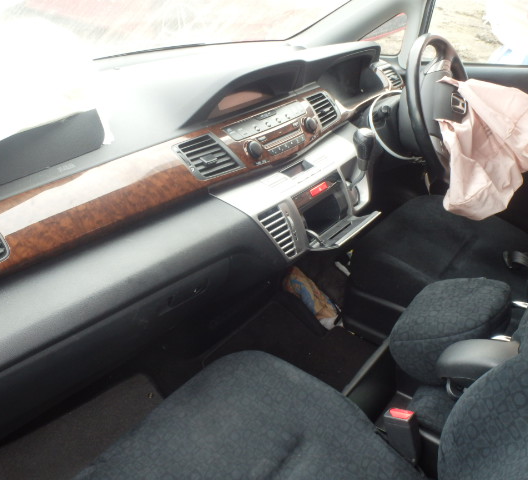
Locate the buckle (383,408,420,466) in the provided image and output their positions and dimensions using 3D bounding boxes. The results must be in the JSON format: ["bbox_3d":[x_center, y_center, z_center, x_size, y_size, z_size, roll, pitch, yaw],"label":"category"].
[{"bbox_3d":[0.221,0.309,0.813,0.042,0.087,0.026,1,24,42],"label":"buckle"}]

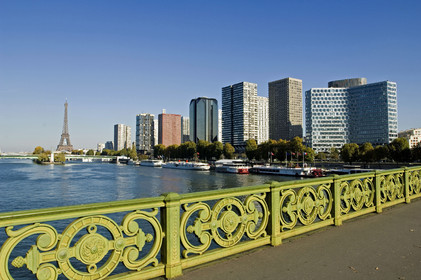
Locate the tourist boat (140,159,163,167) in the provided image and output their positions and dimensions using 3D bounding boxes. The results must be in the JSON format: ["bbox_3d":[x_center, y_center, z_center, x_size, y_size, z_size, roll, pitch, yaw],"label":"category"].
[{"bbox_3d":[-64.000,25.990,354.170,8.500,6.000,36.000,2,-3,-35],"label":"tourist boat"}]

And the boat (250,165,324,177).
[{"bbox_3d":[44.400,18.710,198.340,8.500,5.800,50.000,2,-3,-35],"label":"boat"}]

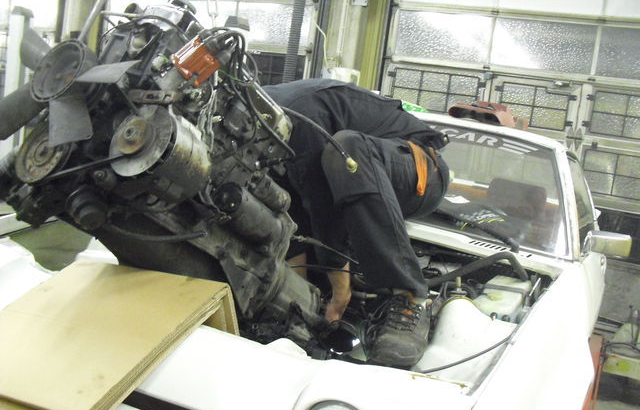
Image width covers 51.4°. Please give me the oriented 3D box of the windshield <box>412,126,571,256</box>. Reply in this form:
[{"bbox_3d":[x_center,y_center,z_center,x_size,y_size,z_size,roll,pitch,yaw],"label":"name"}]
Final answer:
[{"bbox_3d":[0.391,-0.131,2.817,1.360,0.130,0.640,10,48,25],"label":"windshield"}]

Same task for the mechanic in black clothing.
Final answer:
[{"bbox_3d":[0.067,0.035,2.100,0.680,0.840,0.680,6,5,-19],"label":"mechanic in black clothing"}]

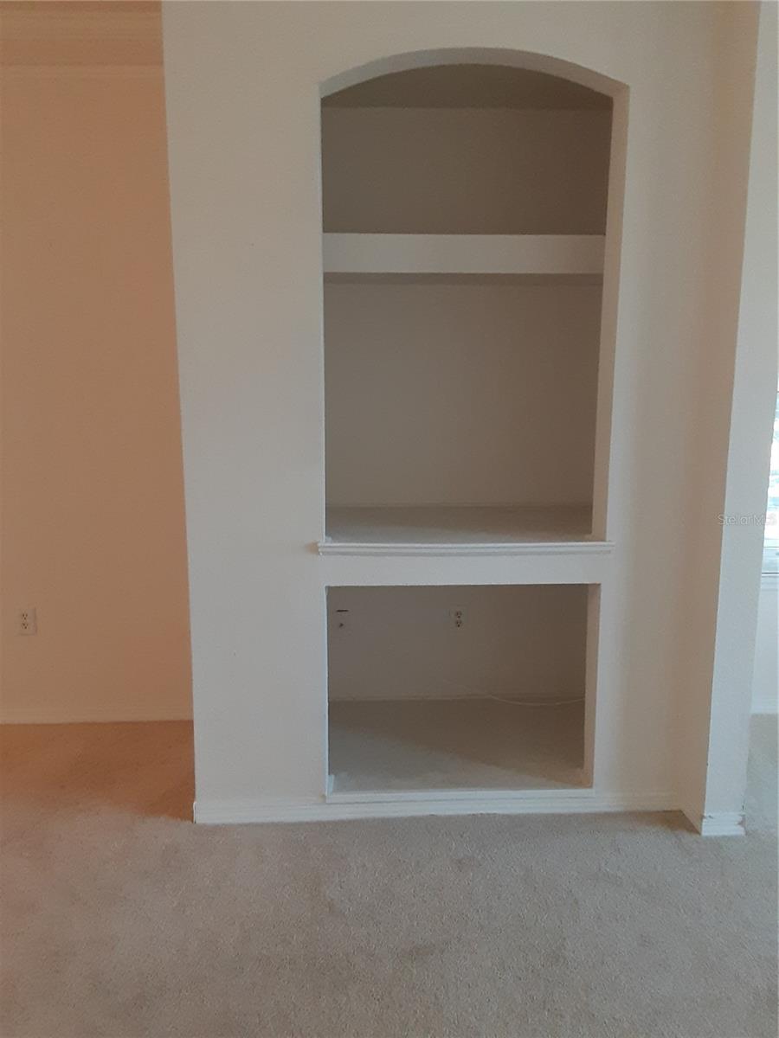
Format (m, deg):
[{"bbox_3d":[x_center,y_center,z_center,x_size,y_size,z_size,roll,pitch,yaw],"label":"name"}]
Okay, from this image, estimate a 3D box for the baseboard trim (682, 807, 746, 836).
[{"bbox_3d":[1.052,0.952,2.629,0.138,0.078,0.148,0,9,-2],"label":"baseboard trim"}]

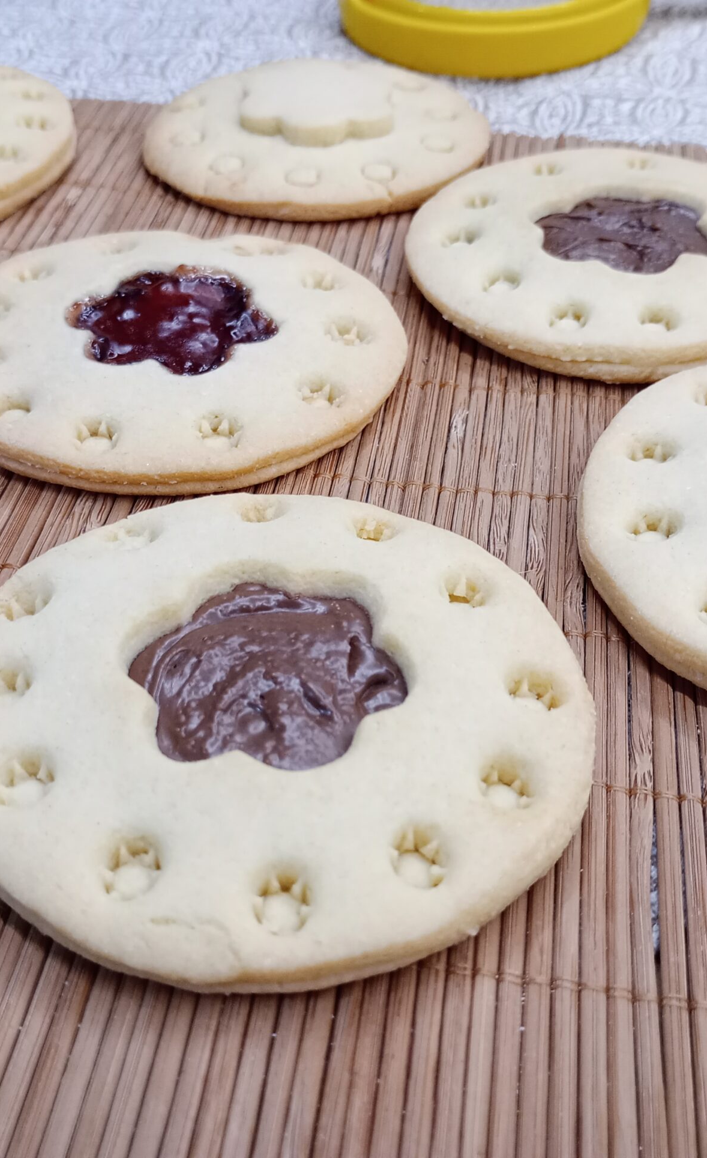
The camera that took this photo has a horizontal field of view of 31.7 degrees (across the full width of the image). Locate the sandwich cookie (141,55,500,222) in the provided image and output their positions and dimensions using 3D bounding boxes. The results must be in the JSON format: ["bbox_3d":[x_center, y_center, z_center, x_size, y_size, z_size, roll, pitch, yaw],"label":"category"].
[{"bbox_3d":[-0.008,-0.106,0.291,0.082,0.009,0.082,0,42,0],"label":"sandwich cookie"}]

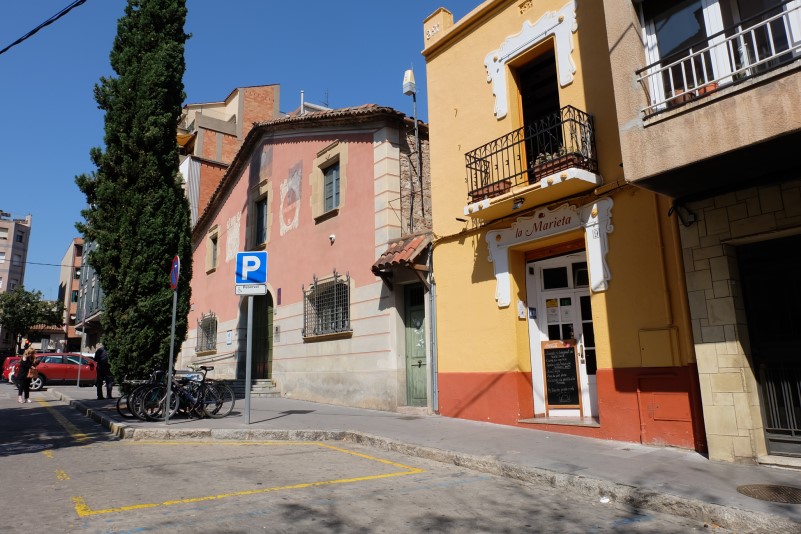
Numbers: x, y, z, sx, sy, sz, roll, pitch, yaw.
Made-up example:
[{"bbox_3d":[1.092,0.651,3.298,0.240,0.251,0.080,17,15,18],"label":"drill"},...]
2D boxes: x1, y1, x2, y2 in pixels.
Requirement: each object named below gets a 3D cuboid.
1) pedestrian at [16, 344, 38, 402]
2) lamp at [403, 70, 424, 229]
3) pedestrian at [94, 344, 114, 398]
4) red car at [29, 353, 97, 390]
[{"bbox_3d":[-11.667,3.384,16.668,0.420,1.660,0.500,-7,-13,26],"label":"pedestrian"},{"bbox_3d":[0.296,-2.719,12.204,0.360,3.896,0.400,-8,-13,29],"label":"lamp"},{"bbox_3d":[-9.267,3.268,16.774,0.420,1.720,0.500,1,-12,-10],"label":"pedestrian"},{"bbox_3d":[-14.474,4.622,23.559,4.300,1.600,1.800,7,-14,-35],"label":"red car"}]

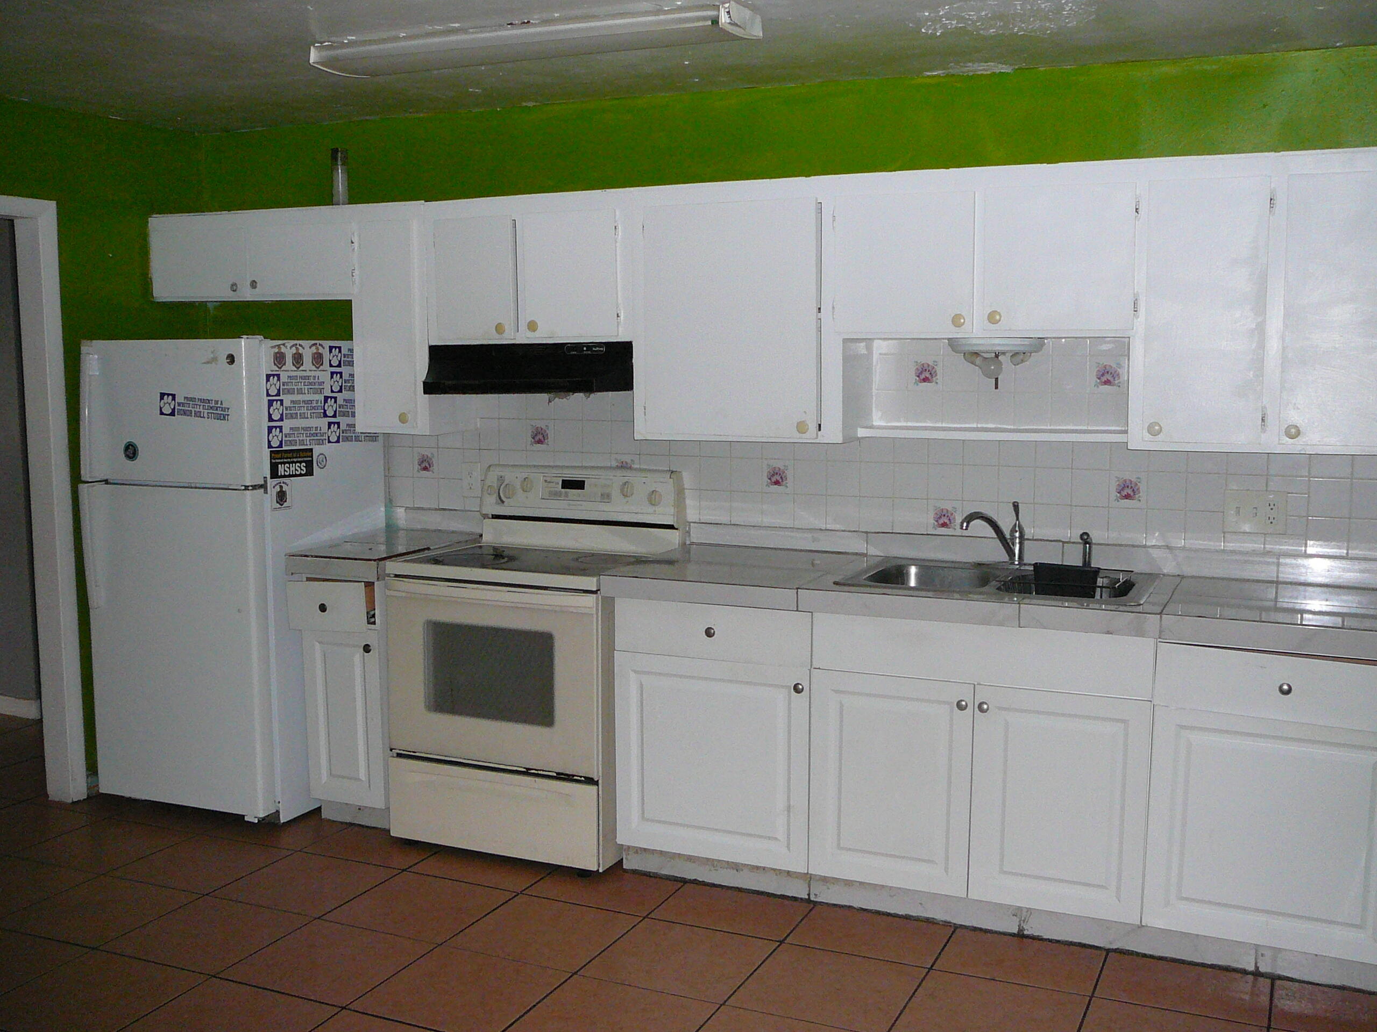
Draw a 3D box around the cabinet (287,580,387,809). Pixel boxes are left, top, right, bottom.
[{"bbox_3d":[-1.012,0.548,4.777,0.355,0.730,0.600,3,7,24],"label":"cabinet"}]

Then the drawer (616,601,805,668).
[{"bbox_3d":[0.156,0.307,4.141,0.604,0.156,0.450,3,7,24],"label":"drawer"}]

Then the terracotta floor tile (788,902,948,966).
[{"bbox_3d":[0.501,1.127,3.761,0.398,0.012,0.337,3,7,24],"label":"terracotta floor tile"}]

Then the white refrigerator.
[{"bbox_3d":[-1.595,0.192,4.976,0.708,1.628,0.737,3,7,24],"label":"white refrigerator"}]

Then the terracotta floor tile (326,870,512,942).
[{"bbox_3d":[-0.761,1.123,3.987,0.395,0.010,0.395,3,7,24],"label":"terracotta floor tile"}]

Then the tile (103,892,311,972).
[{"bbox_3d":[-1.299,1.143,3.784,0.395,0.010,0.395,3,7,24],"label":"tile"}]

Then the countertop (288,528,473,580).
[{"bbox_3d":[-1.040,0.139,4.833,0.365,0.067,0.625,3,7,24],"label":"countertop"}]

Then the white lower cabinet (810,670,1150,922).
[{"bbox_3d":[0.868,0.702,3.943,0.901,0.587,0.600,3,7,24],"label":"white lower cabinet"}]

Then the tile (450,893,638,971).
[{"bbox_3d":[-0.393,1.152,3.851,0.406,0.012,0.406,3,7,24],"label":"tile"}]

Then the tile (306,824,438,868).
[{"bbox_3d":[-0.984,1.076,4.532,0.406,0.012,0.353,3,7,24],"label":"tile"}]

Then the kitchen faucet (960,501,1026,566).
[{"bbox_3d":[0.902,0.063,4.132,0.235,0.190,0.055,-3,7,-31],"label":"kitchen faucet"}]

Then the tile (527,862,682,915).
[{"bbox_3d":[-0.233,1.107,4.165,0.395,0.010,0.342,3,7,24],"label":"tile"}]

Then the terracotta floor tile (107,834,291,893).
[{"bbox_3d":[-1.515,1.092,4.351,0.406,0.012,0.406,3,7,24],"label":"terracotta floor tile"}]

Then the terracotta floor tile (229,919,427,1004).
[{"bbox_3d":[-0.928,1.162,3.618,0.395,0.010,0.395,3,7,24],"label":"terracotta floor tile"}]

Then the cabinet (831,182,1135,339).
[{"bbox_3d":[0.871,-0.723,4.043,0.858,0.417,0.320,3,7,24],"label":"cabinet"}]

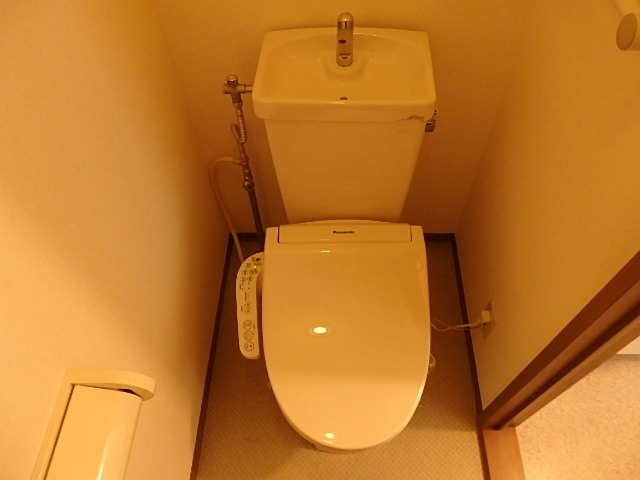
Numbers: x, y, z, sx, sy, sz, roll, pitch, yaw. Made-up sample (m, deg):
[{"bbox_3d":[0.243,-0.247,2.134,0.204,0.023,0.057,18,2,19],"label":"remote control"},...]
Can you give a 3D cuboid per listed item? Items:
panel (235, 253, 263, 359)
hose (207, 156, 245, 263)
[{"bbox_3d":[-0.171,0.159,1.144,0.066,0.045,0.272,-3,62,1],"label":"panel"},{"bbox_3d":[-0.259,-0.074,1.298,0.135,0.250,0.220,0,57,3],"label":"hose"}]

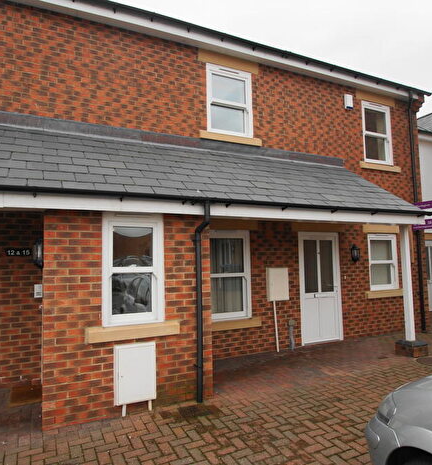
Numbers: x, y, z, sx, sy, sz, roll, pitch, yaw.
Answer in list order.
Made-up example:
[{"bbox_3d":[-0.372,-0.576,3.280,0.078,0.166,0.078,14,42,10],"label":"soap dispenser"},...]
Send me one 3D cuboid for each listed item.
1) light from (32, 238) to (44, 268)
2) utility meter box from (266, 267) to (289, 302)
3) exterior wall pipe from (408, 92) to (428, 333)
[{"bbox_3d":[-2.316,0.276,4.591,0.165,0.380,0.190,1,-4,-25],"label":"light"},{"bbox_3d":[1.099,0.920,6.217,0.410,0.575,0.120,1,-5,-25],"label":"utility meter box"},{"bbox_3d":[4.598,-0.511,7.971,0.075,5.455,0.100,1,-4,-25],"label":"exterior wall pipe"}]

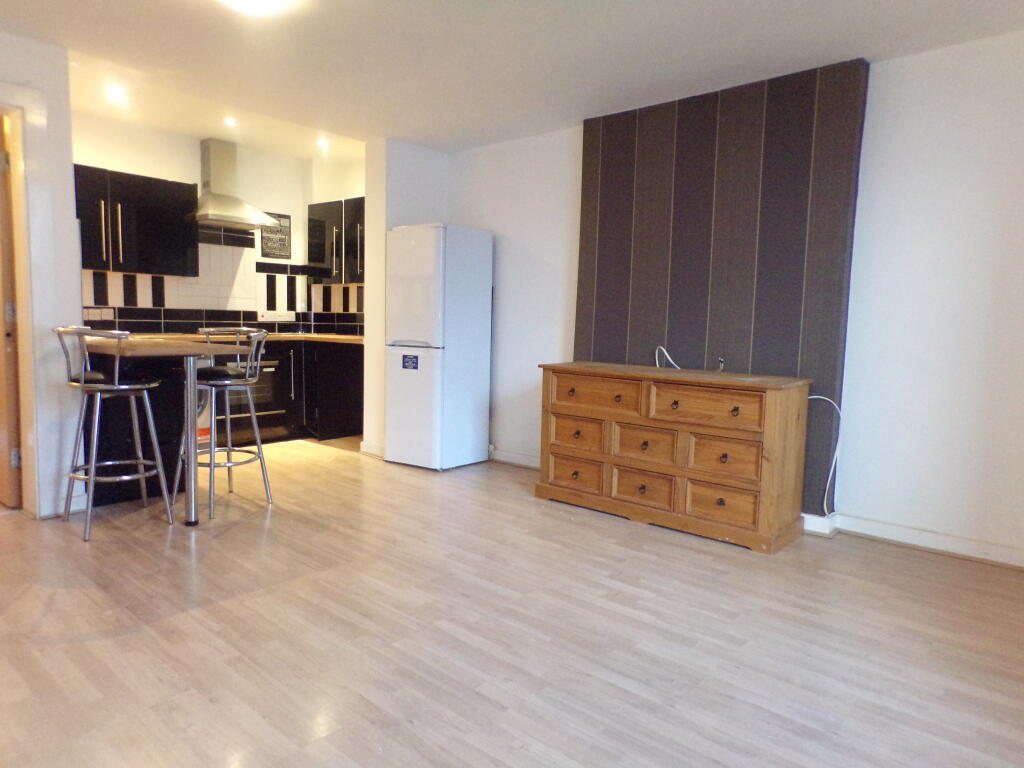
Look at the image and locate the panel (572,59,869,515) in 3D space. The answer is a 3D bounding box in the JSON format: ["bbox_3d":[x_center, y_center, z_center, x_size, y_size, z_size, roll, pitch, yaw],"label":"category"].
[{"bbox_3d":[1.115,-0.517,4.204,1.693,2.285,0.156,6,7,42],"label":"panel"}]

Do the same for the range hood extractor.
[{"bbox_3d":[-2.293,-1.634,5.782,0.521,0.699,0.602,6,7,42],"label":"range hood extractor"}]

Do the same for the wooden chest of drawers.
[{"bbox_3d":[0.851,0.341,4.008,1.494,0.812,0.430,6,7,42],"label":"wooden chest of drawers"}]

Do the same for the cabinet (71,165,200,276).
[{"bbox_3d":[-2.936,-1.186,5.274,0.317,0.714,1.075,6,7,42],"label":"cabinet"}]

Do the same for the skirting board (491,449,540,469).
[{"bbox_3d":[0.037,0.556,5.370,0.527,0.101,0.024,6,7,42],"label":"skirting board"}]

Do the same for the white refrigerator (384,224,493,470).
[{"bbox_3d":[-0.535,-0.274,5.376,0.564,1.720,0.570,6,6,38],"label":"white refrigerator"}]

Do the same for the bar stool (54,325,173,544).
[{"bbox_3d":[-1.996,0.218,3.563,0.478,0.980,0.484,6,7,42],"label":"bar stool"}]

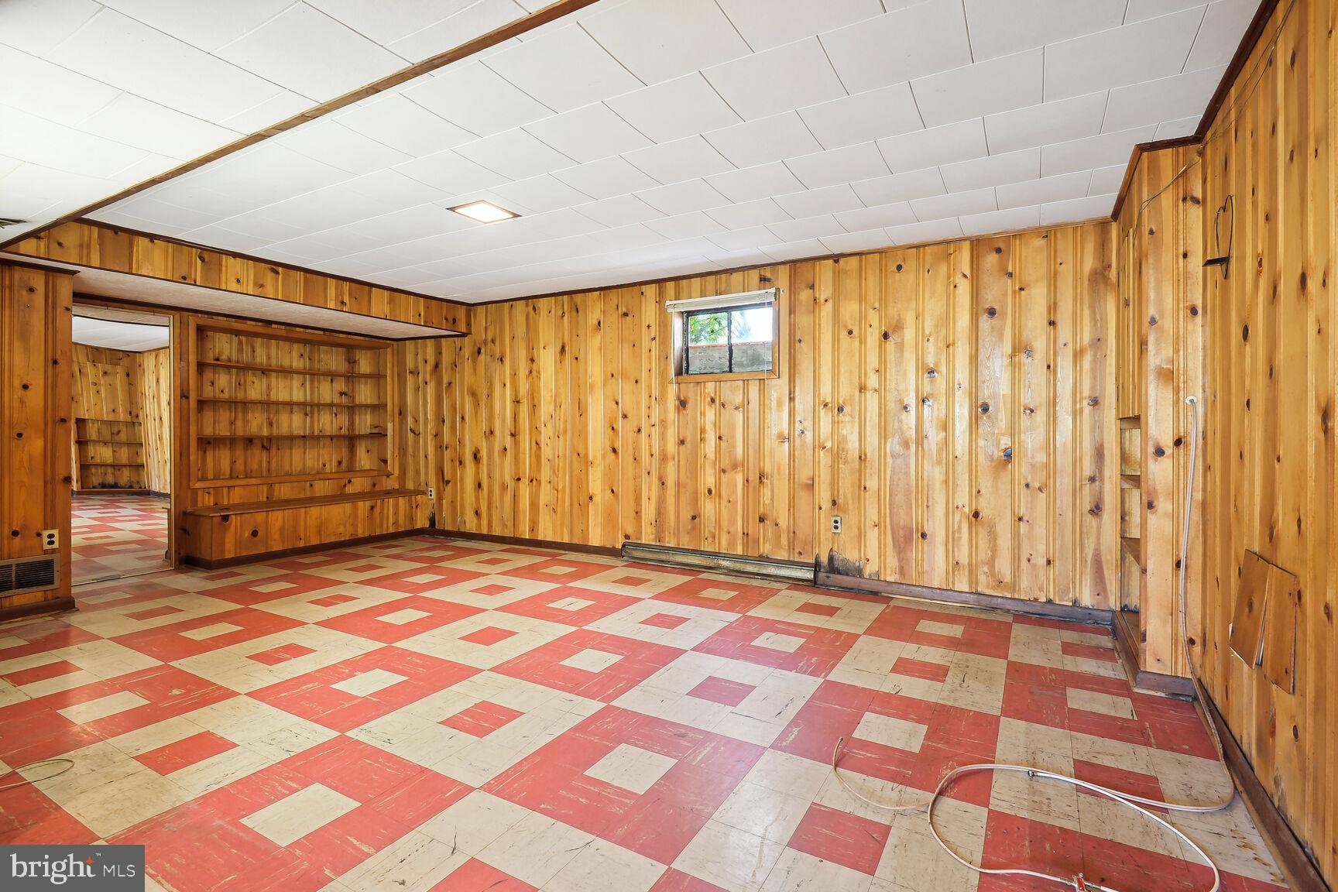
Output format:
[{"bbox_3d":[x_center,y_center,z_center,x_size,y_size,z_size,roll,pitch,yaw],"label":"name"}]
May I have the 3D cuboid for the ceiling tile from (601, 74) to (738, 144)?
[{"bbox_3d":[0.030,-1.332,2.357,0.410,0.018,0.404,1,2,30],"label":"ceiling tile"}]

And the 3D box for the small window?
[{"bbox_3d":[0.439,-0.854,4.678,0.821,0.567,0.101,1,2,30],"label":"small window"}]

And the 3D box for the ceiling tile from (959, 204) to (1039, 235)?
[{"bbox_3d":[1.988,-1.357,3.571,0.410,0.018,0.376,1,2,30],"label":"ceiling tile"}]

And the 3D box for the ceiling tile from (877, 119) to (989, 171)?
[{"bbox_3d":[1.168,-1.320,2.629,0.406,0.020,0.406,1,2,30],"label":"ceiling tile"}]

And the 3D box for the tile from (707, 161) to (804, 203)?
[{"bbox_3d":[0.452,-1.348,3.042,0.410,0.018,0.404,1,2,30],"label":"tile"}]

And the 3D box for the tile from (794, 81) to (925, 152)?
[{"bbox_3d":[0.778,-1.310,2.381,0.406,0.020,0.406,1,2,30],"label":"tile"}]

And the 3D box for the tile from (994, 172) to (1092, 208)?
[{"bbox_3d":[1.952,-1.340,3.124,0.406,0.020,0.406,1,2,30],"label":"tile"}]

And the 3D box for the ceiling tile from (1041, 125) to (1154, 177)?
[{"bbox_3d":[1.915,-1.320,2.671,0.406,0.020,0.406,1,2,30],"label":"ceiling tile"}]

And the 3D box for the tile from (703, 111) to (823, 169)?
[{"bbox_3d":[0.411,-1.319,2.568,0.411,0.020,0.403,1,2,30],"label":"tile"}]

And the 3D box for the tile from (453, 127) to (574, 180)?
[{"bbox_3d":[-0.697,-1.332,2.749,0.406,0.020,0.406,1,2,30],"label":"tile"}]

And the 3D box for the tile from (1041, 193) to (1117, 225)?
[{"bbox_3d":[2.285,-1.330,3.342,0.338,0.020,0.377,1,2,30],"label":"tile"}]

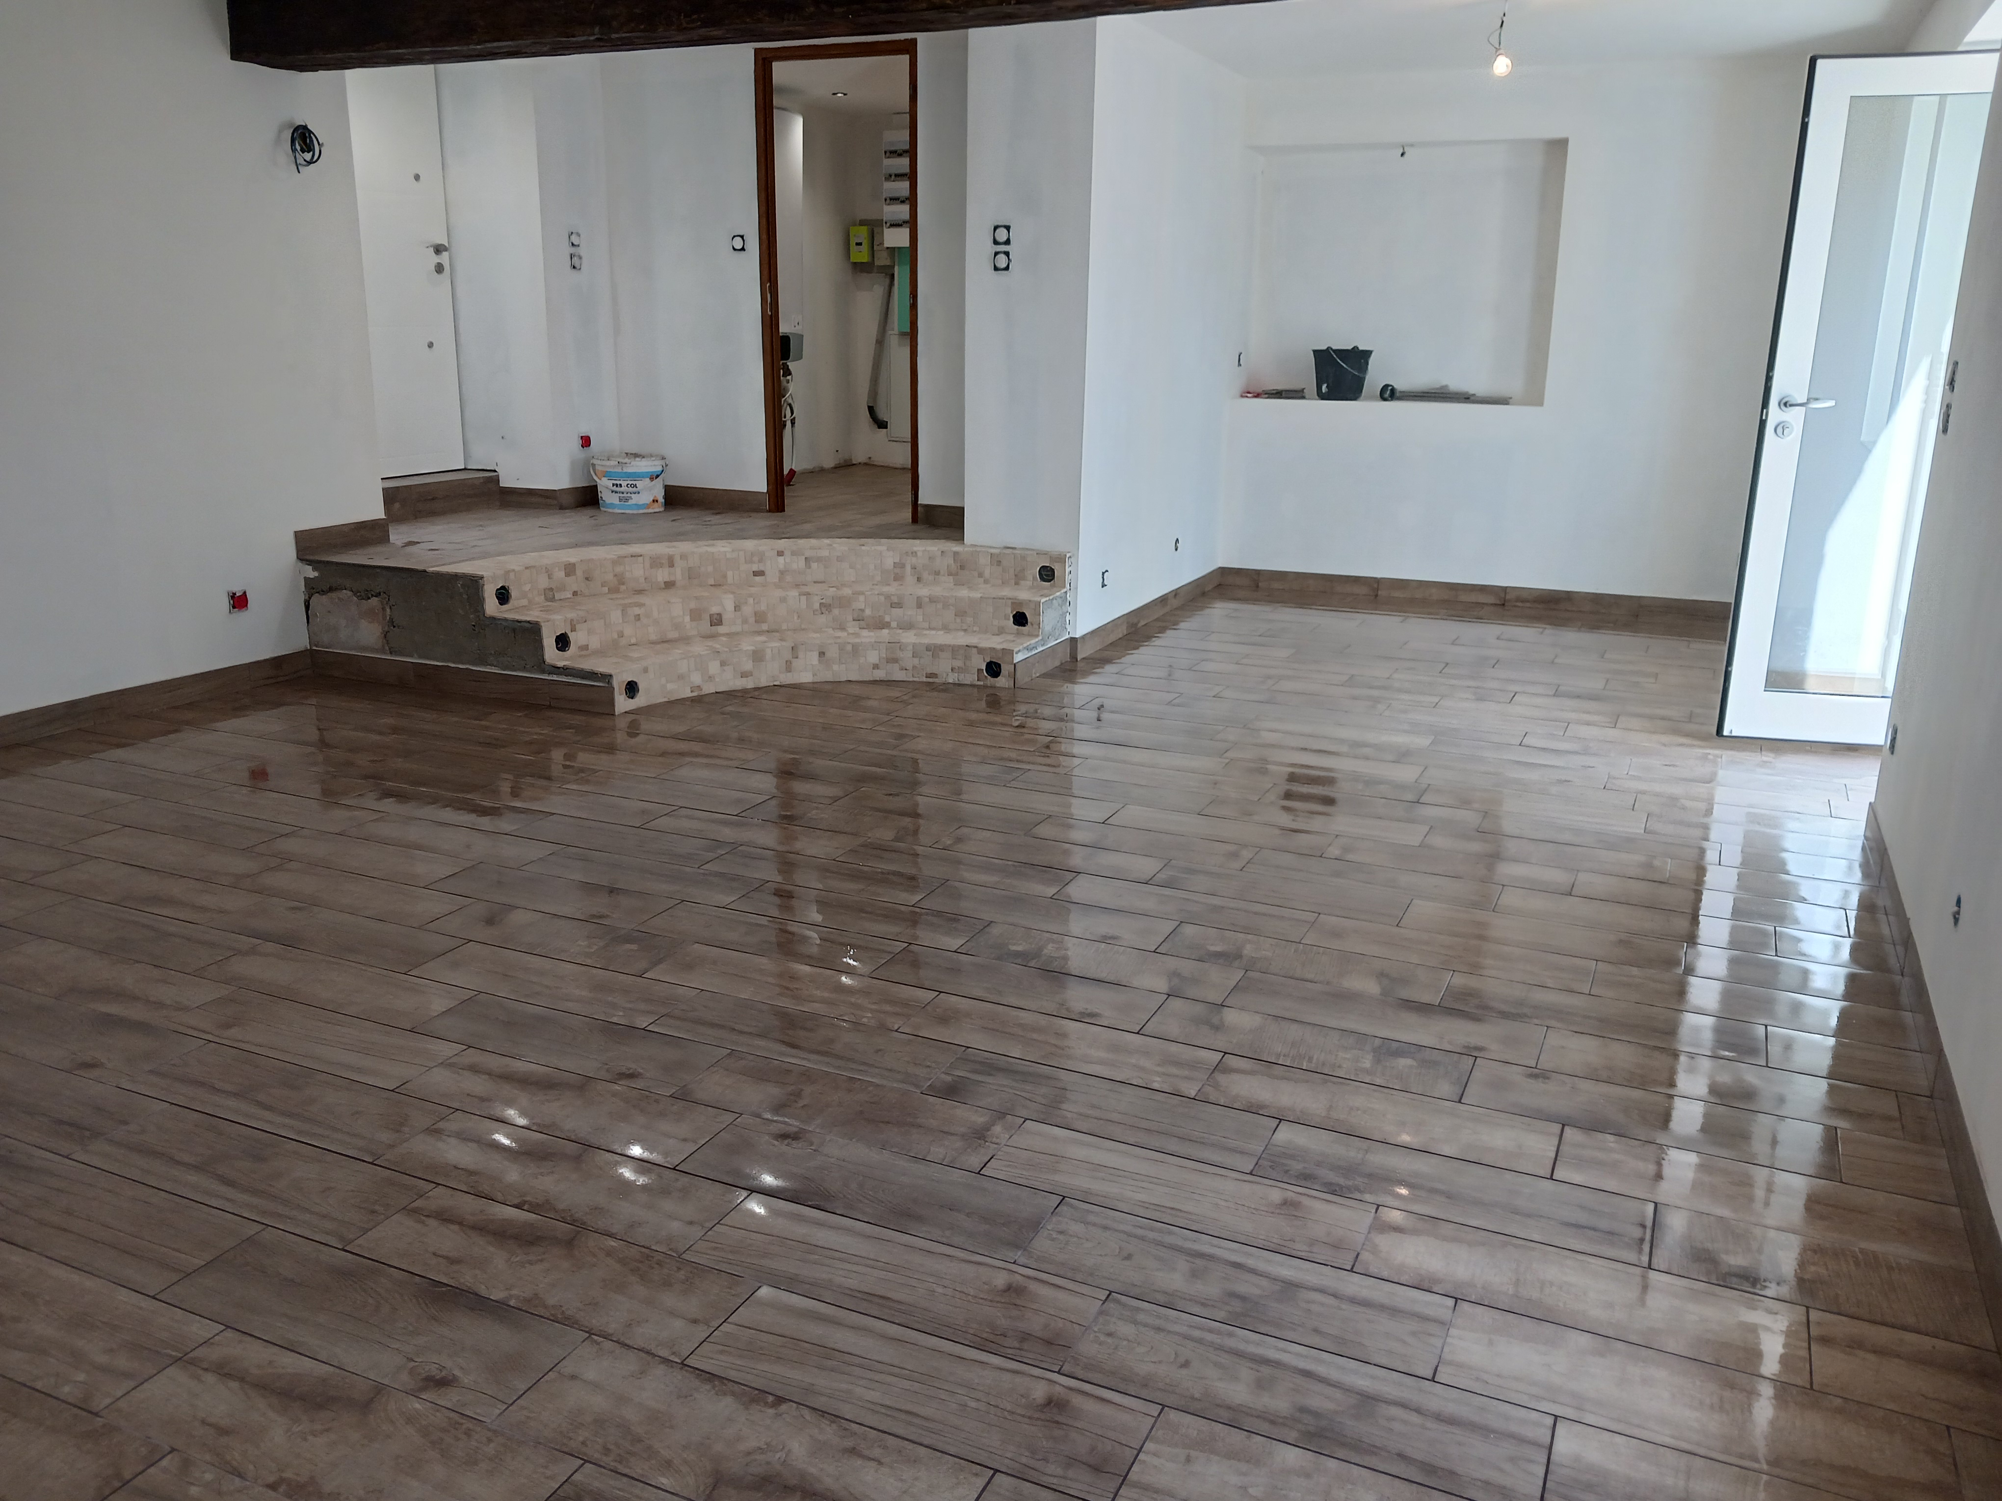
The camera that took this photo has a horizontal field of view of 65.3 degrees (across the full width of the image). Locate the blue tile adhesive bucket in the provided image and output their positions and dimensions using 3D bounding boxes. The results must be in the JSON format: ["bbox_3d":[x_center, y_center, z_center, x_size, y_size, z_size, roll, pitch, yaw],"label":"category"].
[{"bbox_3d":[-1.714,-1.241,7.238,0.340,0.245,0.330,-3,16,-13],"label":"blue tile adhesive bucket"}]

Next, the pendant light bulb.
[{"bbox_3d":[1.636,-2.319,5.116,0.075,0.210,0.070,5,16,15],"label":"pendant light bulb"}]

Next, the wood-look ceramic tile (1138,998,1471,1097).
[{"bbox_3d":[0.580,0.568,2.973,0.600,0.010,0.197,8,17,23],"label":"wood-look ceramic tile"}]

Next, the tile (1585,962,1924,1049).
[{"bbox_3d":[1.578,0.539,3.289,0.620,0.010,0.196,8,17,23],"label":"tile"}]

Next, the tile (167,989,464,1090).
[{"bbox_3d":[-1.354,0.566,3.066,0.620,0.010,0.196,8,17,23],"label":"tile"}]

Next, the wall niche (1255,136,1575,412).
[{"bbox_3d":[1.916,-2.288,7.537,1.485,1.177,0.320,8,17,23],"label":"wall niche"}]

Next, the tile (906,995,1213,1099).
[{"bbox_3d":[0.115,0.581,3.080,0.620,0.010,0.196,8,17,23],"label":"tile"}]

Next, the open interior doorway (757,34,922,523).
[{"bbox_3d":[-0.709,-2.062,6.990,0.805,2.028,0.075,8,17,23],"label":"open interior doorway"}]

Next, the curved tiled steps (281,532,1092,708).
[{"bbox_3d":[-1.103,-0.505,6.019,2.829,0.450,1.050,-5,17,-20],"label":"curved tiled steps"}]

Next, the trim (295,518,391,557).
[{"bbox_3d":[-2.500,-0.812,5.964,0.010,0.099,0.456,8,17,23],"label":"trim"}]

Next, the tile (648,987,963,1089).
[{"bbox_3d":[-0.374,0.555,2.974,0.600,0.010,0.197,8,17,23],"label":"tile"}]

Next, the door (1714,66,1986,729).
[{"bbox_3d":[2.832,-1.039,4.882,0.840,2.109,0.075,4,16,12],"label":"door"}]

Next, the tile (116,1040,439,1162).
[{"bbox_3d":[-1.250,0.612,2.732,0.600,0.010,0.197,8,17,23],"label":"tile"}]

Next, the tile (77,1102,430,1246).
[{"bbox_3d":[-1.243,0.702,2.590,0.620,0.010,0.196,8,17,23],"label":"tile"}]

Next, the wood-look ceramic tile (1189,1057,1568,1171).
[{"bbox_3d":[0.681,0.659,2.827,0.620,0.010,0.196,8,17,23],"label":"wood-look ceramic tile"}]

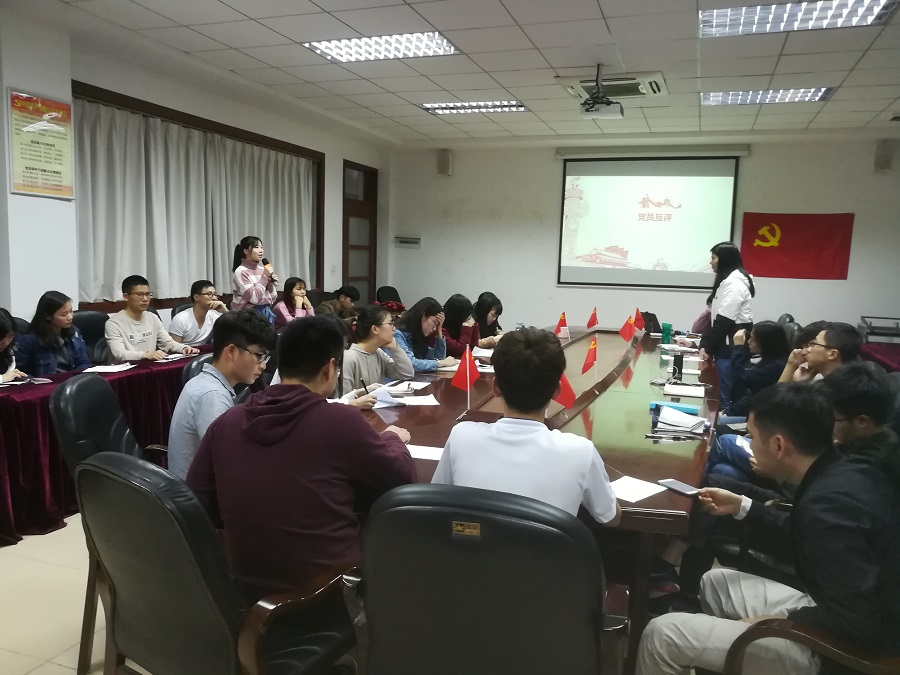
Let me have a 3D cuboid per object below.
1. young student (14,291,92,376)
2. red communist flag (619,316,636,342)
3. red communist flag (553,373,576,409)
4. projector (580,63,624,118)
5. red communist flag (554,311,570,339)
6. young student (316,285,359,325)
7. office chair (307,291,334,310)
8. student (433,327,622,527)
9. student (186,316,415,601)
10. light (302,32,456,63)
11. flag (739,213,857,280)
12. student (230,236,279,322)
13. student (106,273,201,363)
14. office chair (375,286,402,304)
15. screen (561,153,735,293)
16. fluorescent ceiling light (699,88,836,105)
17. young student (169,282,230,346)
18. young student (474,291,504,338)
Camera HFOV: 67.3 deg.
[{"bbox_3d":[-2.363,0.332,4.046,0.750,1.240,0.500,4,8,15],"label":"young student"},{"bbox_3d":[1.408,-0.063,5.354,0.145,0.210,0.050,4,8,15],"label":"red communist flag"},{"bbox_3d":[0.539,0.232,3.270,0.150,0.270,0.060,3,7,10],"label":"red communist flag"},{"bbox_3d":[1.293,-2.088,5.705,0.340,0.420,0.290,5,8,20],"label":"projector"},{"bbox_3d":[1.028,-0.105,6.180,0.150,0.270,0.060,3,7,9],"label":"red communist flag"},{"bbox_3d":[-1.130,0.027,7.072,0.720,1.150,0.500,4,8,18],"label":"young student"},{"bbox_3d":[-1.409,0.007,7.991,0.660,1.070,0.600,5,8,20],"label":"office chair"},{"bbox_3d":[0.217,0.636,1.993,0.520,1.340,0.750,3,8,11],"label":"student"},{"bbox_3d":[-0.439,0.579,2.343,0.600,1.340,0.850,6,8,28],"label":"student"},{"bbox_3d":[-0.539,-2.358,5.456,1.200,0.090,0.600,5,8,20],"label":"light"},{"bbox_3d":[4.621,-1.235,9.085,1.350,0.870,0.030,5,8,20],"label":"flag"},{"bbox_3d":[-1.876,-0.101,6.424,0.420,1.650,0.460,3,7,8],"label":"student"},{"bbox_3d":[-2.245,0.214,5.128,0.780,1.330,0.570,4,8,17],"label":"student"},{"bbox_3d":[-0.635,-0.138,8.908,0.650,1.040,0.600,4,8,15],"label":"office chair"},{"bbox_3d":[2.547,-1.487,8.913,2.250,1.730,0.050,5,8,20],"label":"screen"},{"bbox_3d":[3.107,-2.411,6.666,1.200,0.080,0.600,5,8,20],"label":"fluorescent ceiling light"},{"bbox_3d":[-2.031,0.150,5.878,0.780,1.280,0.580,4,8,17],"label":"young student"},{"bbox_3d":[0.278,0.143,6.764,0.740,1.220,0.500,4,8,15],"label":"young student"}]

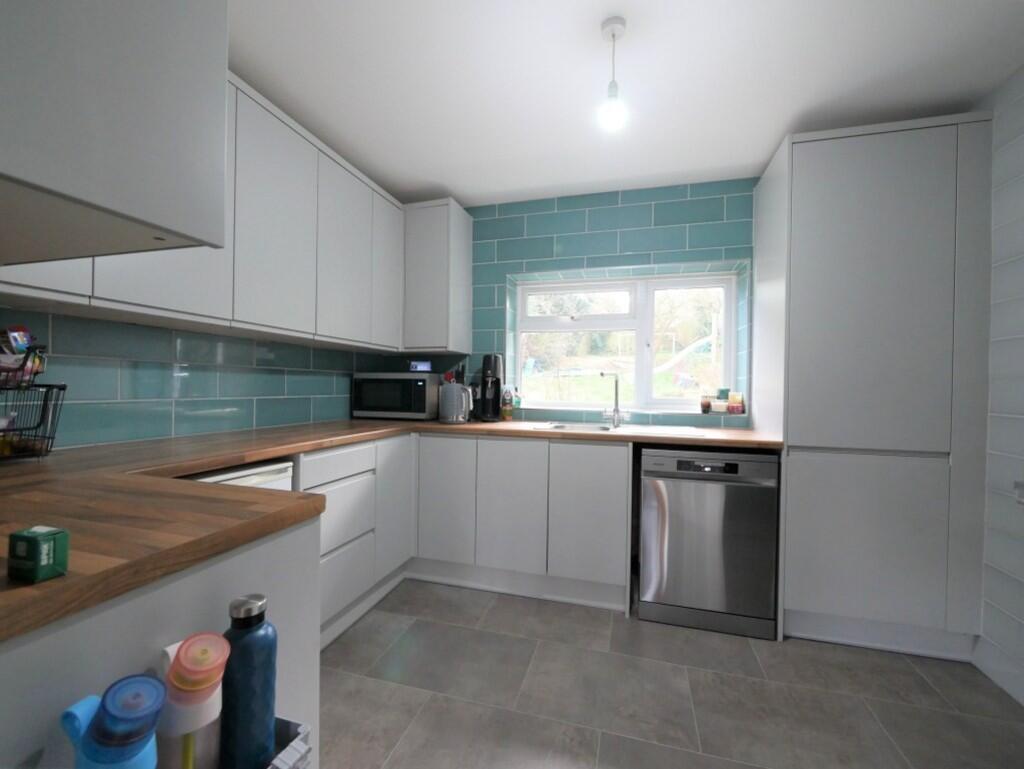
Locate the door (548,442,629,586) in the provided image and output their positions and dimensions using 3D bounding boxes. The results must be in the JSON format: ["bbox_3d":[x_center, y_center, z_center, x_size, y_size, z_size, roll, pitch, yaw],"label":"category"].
[{"bbox_3d":[0.389,0.661,2.137,0.398,0.697,0.020,1,1,15],"label":"door"}]

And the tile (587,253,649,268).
[{"bbox_3d":[0.672,-0.777,2.602,0.399,0.072,0.010,1,1,15],"label":"tile"}]

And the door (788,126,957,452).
[{"bbox_3d":[1.559,-0.403,1.816,0.596,1.371,0.020,1,1,15],"label":"door"}]

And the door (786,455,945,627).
[{"bbox_3d":[1.539,0.663,1.819,0.597,0.720,0.020,1,0,15],"label":"door"}]

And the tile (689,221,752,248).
[{"bbox_3d":[1.248,-0.893,2.489,0.351,0.151,0.010,1,0,15],"label":"tile"}]

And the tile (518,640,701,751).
[{"bbox_3d":[0.363,1.166,1.590,0.610,0.010,0.420,1,0,15],"label":"tile"}]

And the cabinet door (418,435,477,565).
[{"bbox_3d":[-0.360,0.651,2.340,0.348,0.697,0.020,1,1,15],"label":"cabinet door"}]

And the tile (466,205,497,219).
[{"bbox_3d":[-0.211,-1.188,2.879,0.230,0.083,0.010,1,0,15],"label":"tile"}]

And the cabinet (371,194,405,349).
[{"bbox_3d":[-0.739,-0.645,2.418,0.020,0.836,0.283,1,1,15],"label":"cabinet"}]

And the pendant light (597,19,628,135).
[{"bbox_3d":[0.343,-1.045,1.406,0.090,0.355,0.090,1,0,15],"label":"pendant light"}]

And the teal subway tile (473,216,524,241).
[{"bbox_3d":[-0.096,-1.056,2.821,0.390,0.150,0.010,1,0,15],"label":"teal subway tile"}]

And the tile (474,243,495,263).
[{"bbox_3d":[-0.191,-0.914,2.874,0.190,0.151,0.010,1,0,15],"label":"tile"}]

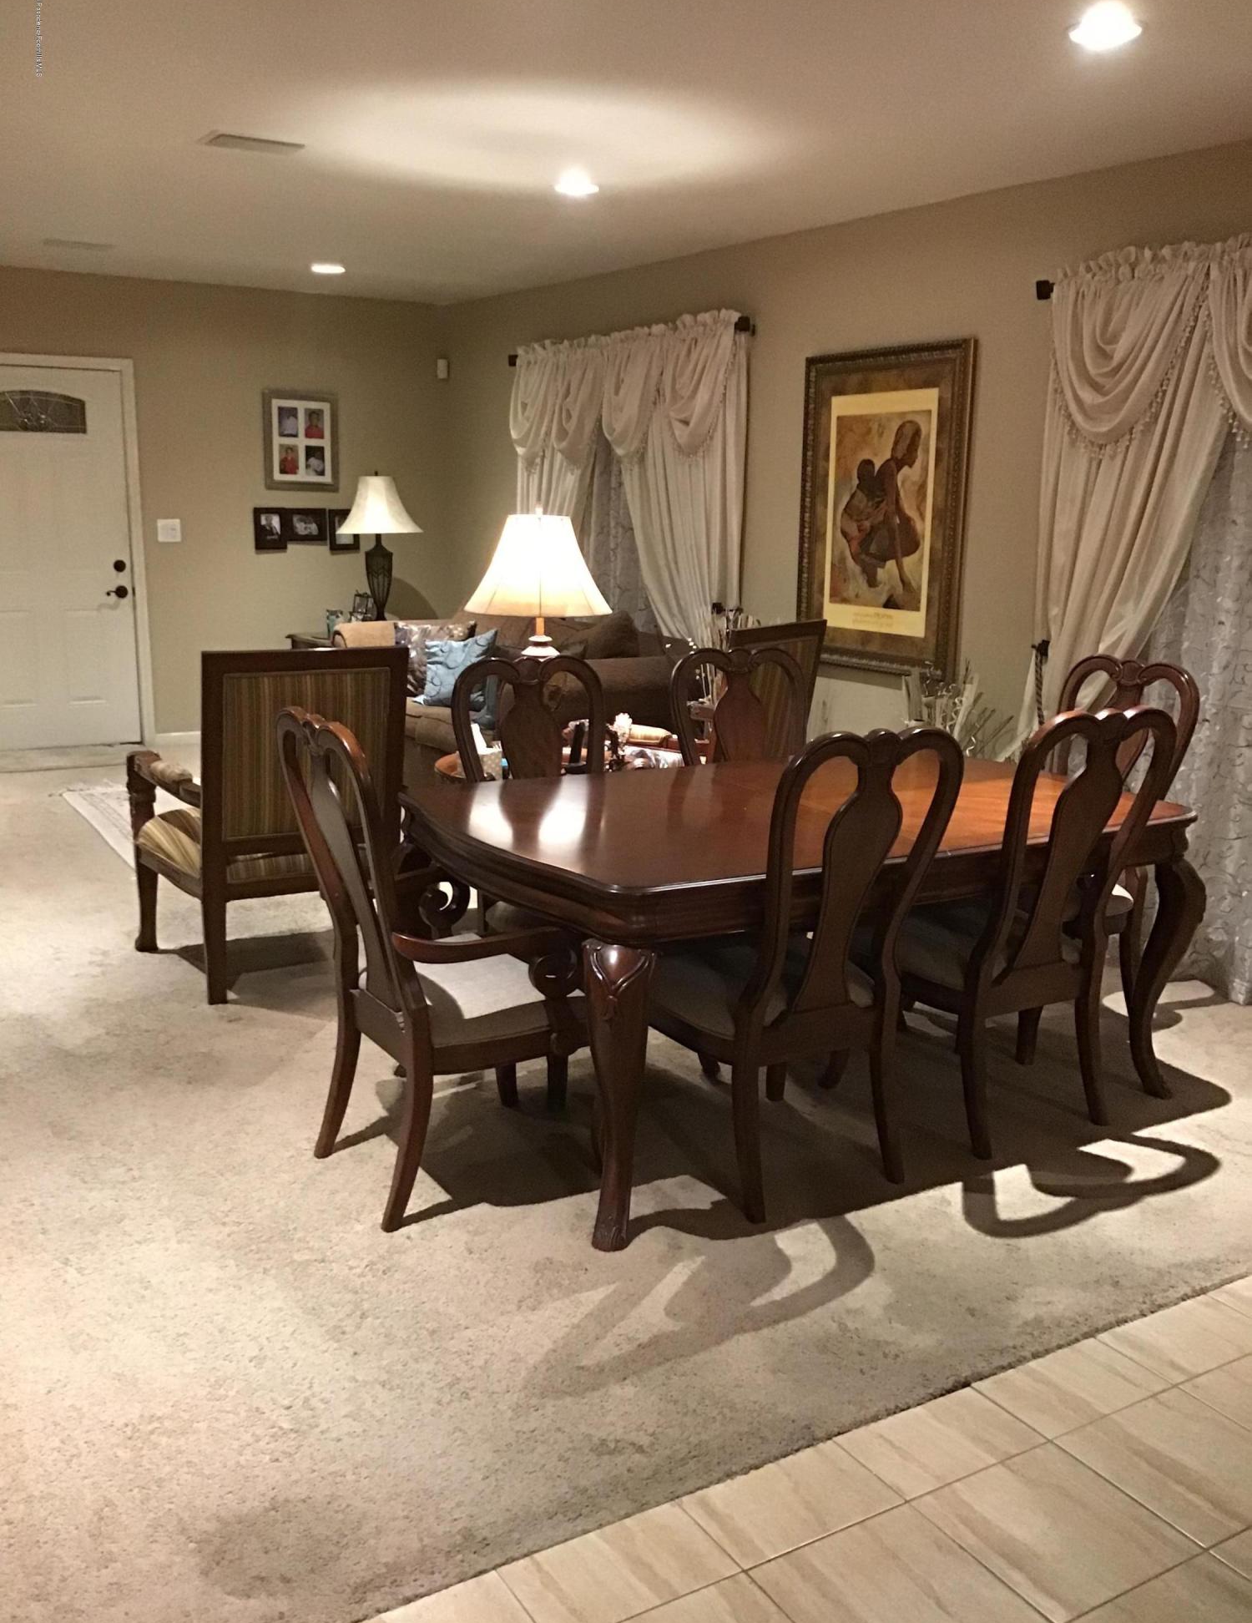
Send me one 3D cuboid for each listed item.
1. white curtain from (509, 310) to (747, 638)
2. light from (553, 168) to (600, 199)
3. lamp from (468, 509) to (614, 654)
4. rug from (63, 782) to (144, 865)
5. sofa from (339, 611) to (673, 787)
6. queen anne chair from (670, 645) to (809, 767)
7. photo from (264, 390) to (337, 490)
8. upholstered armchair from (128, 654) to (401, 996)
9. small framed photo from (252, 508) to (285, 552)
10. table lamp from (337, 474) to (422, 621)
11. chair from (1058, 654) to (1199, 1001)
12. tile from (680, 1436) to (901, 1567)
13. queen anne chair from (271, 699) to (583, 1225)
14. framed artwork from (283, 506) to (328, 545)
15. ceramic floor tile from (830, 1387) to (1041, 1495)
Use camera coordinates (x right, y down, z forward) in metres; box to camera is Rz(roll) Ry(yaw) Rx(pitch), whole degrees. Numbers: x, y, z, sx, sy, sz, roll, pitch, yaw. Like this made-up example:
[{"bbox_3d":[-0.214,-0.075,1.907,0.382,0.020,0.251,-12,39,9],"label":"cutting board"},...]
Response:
[{"bbox_3d":[-0.083,-1.234,7.426,0.170,2.200,2.070,-6,14,-31],"label":"white curtain"},{"bbox_3d":[-0.175,-2.225,5.315,0.165,0.050,0.165,1,12,0],"label":"light"},{"bbox_3d":[-0.279,-0.568,4.792,0.472,0.810,0.472,1,12,0],"label":"lamp"},{"bbox_3d":[-1.800,0.014,6.862,1.250,0.012,1.870,-7,15,-31],"label":"rug"},{"bbox_3d":[-0.622,-0.554,7.427,0.920,0.920,2.500,-6,14,-31],"label":"sofa"},{"bbox_3d":[0.479,0.087,4.272,0.520,1.043,0.600,-5,14,-27],"label":"queen anne chair"},{"bbox_3d":[-1.875,-2.148,8.685,0.428,0.548,0.030,-6,14,-31],"label":"photo"},{"bbox_3d":[-1.098,-0.021,4.663,0.720,1.050,0.800,-6,14,-29],"label":"upholstered armchair"},{"bbox_3d":[-2.054,-1.633,8.664,0.183,0.235,0.020,-6,14,-31],"label":"small framed photo"},{"bbox_3d":[-1.388,-1.465,8.420,0.475,0.870,0.475,-6,14,-31],"label":"table lamp"},{"bbox_3d":[1.168,0.116,4.200,0.620,1.060,0.610,-7,15,-34],"label":"chair"},{"bbox_3d":[0.253,1.056,2.278,0.304,0.010,0.178,-6,14,-31],"label":"tile"},{"bbox_3d":[-0.379,0.289,3.286,0.620,1.060,0.620,-7,15,-33],"label":"queen anne chair"},{"bbox_3d":[-1.877,-1.680,8.798,0.255,0.190,0.020,-6,14,-31],"label":"framed artwork"},{"bbox_3d":[0.518,1.036,2.455,0.300,0.010,0.180,-6,14,-31],"label":"ceramic floor tile"}]

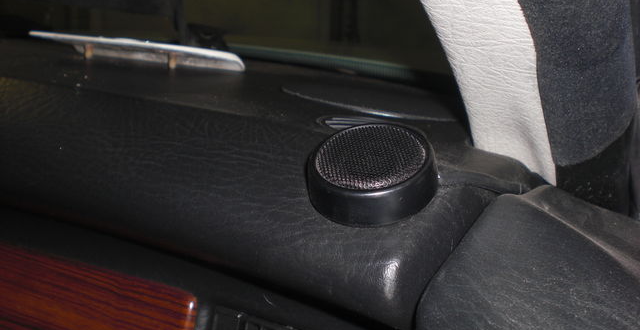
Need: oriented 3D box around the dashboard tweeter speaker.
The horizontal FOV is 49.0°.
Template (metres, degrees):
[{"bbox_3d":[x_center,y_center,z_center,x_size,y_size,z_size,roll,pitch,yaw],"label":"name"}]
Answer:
[{"bbox_3d":[0.025,0.002,0.346,0.065,0.018,0.065,-9,36,0],"label":"dashboard tweeter speaker"}]

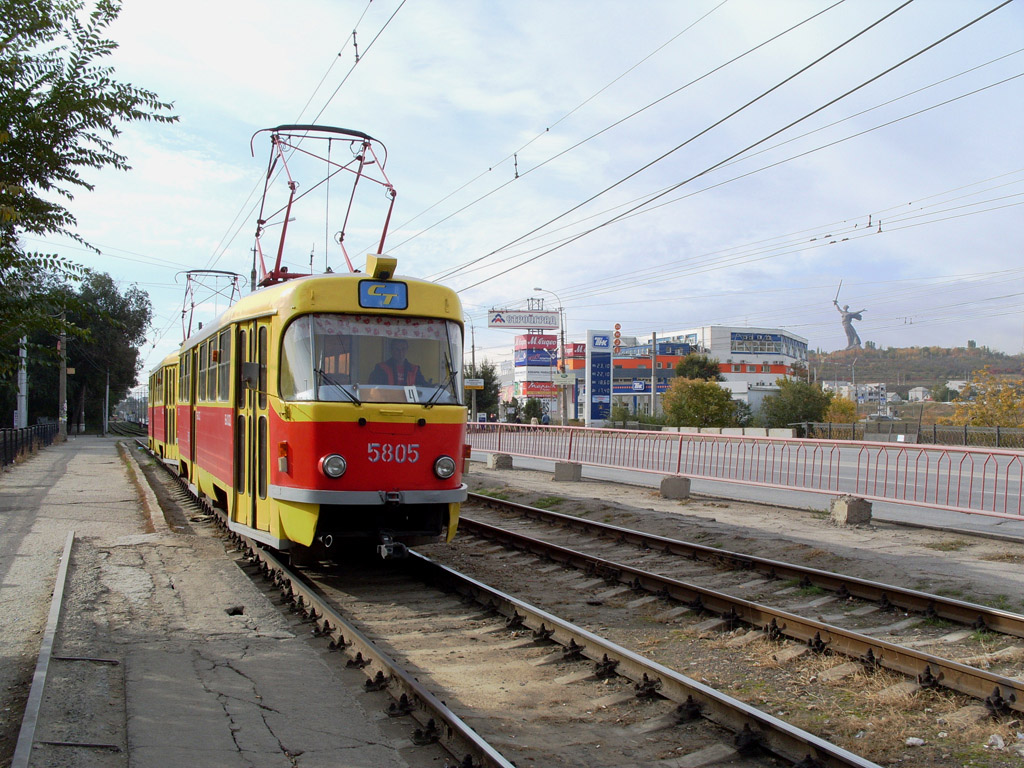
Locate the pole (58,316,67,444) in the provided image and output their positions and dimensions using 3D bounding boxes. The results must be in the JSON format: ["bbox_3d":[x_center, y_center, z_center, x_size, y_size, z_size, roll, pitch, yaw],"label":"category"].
[{"bbox_3d":[-20.174,-0.359,46.500,0.320,6.000,0.320,2,-2,-22],"label":"pole"}]

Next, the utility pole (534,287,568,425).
[{"bbox_3d":[3.166,-2.004,83.000,2.700,11.600,0.450,2,-2,-22],"label":"utility pole"}]

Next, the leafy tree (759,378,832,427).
[{"bbox_3d":[18.685,1.576,68.000,4.600,4.000,4.700,2,-2,-22],"label":"leafy tree"}]

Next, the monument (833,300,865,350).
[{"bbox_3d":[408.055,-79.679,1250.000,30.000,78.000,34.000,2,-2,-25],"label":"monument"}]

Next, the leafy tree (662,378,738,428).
[{"bbox_3d":[14.018,1.710,77.000,5.300,4.400,5.500,1,-2,0],"label":"leafy tree"}]

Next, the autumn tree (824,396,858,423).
[{"bbox_3d":[25.304,2.395,80.000,3.100,3.200,3.100,2,-2,-22],"label":"autumn tree"}]

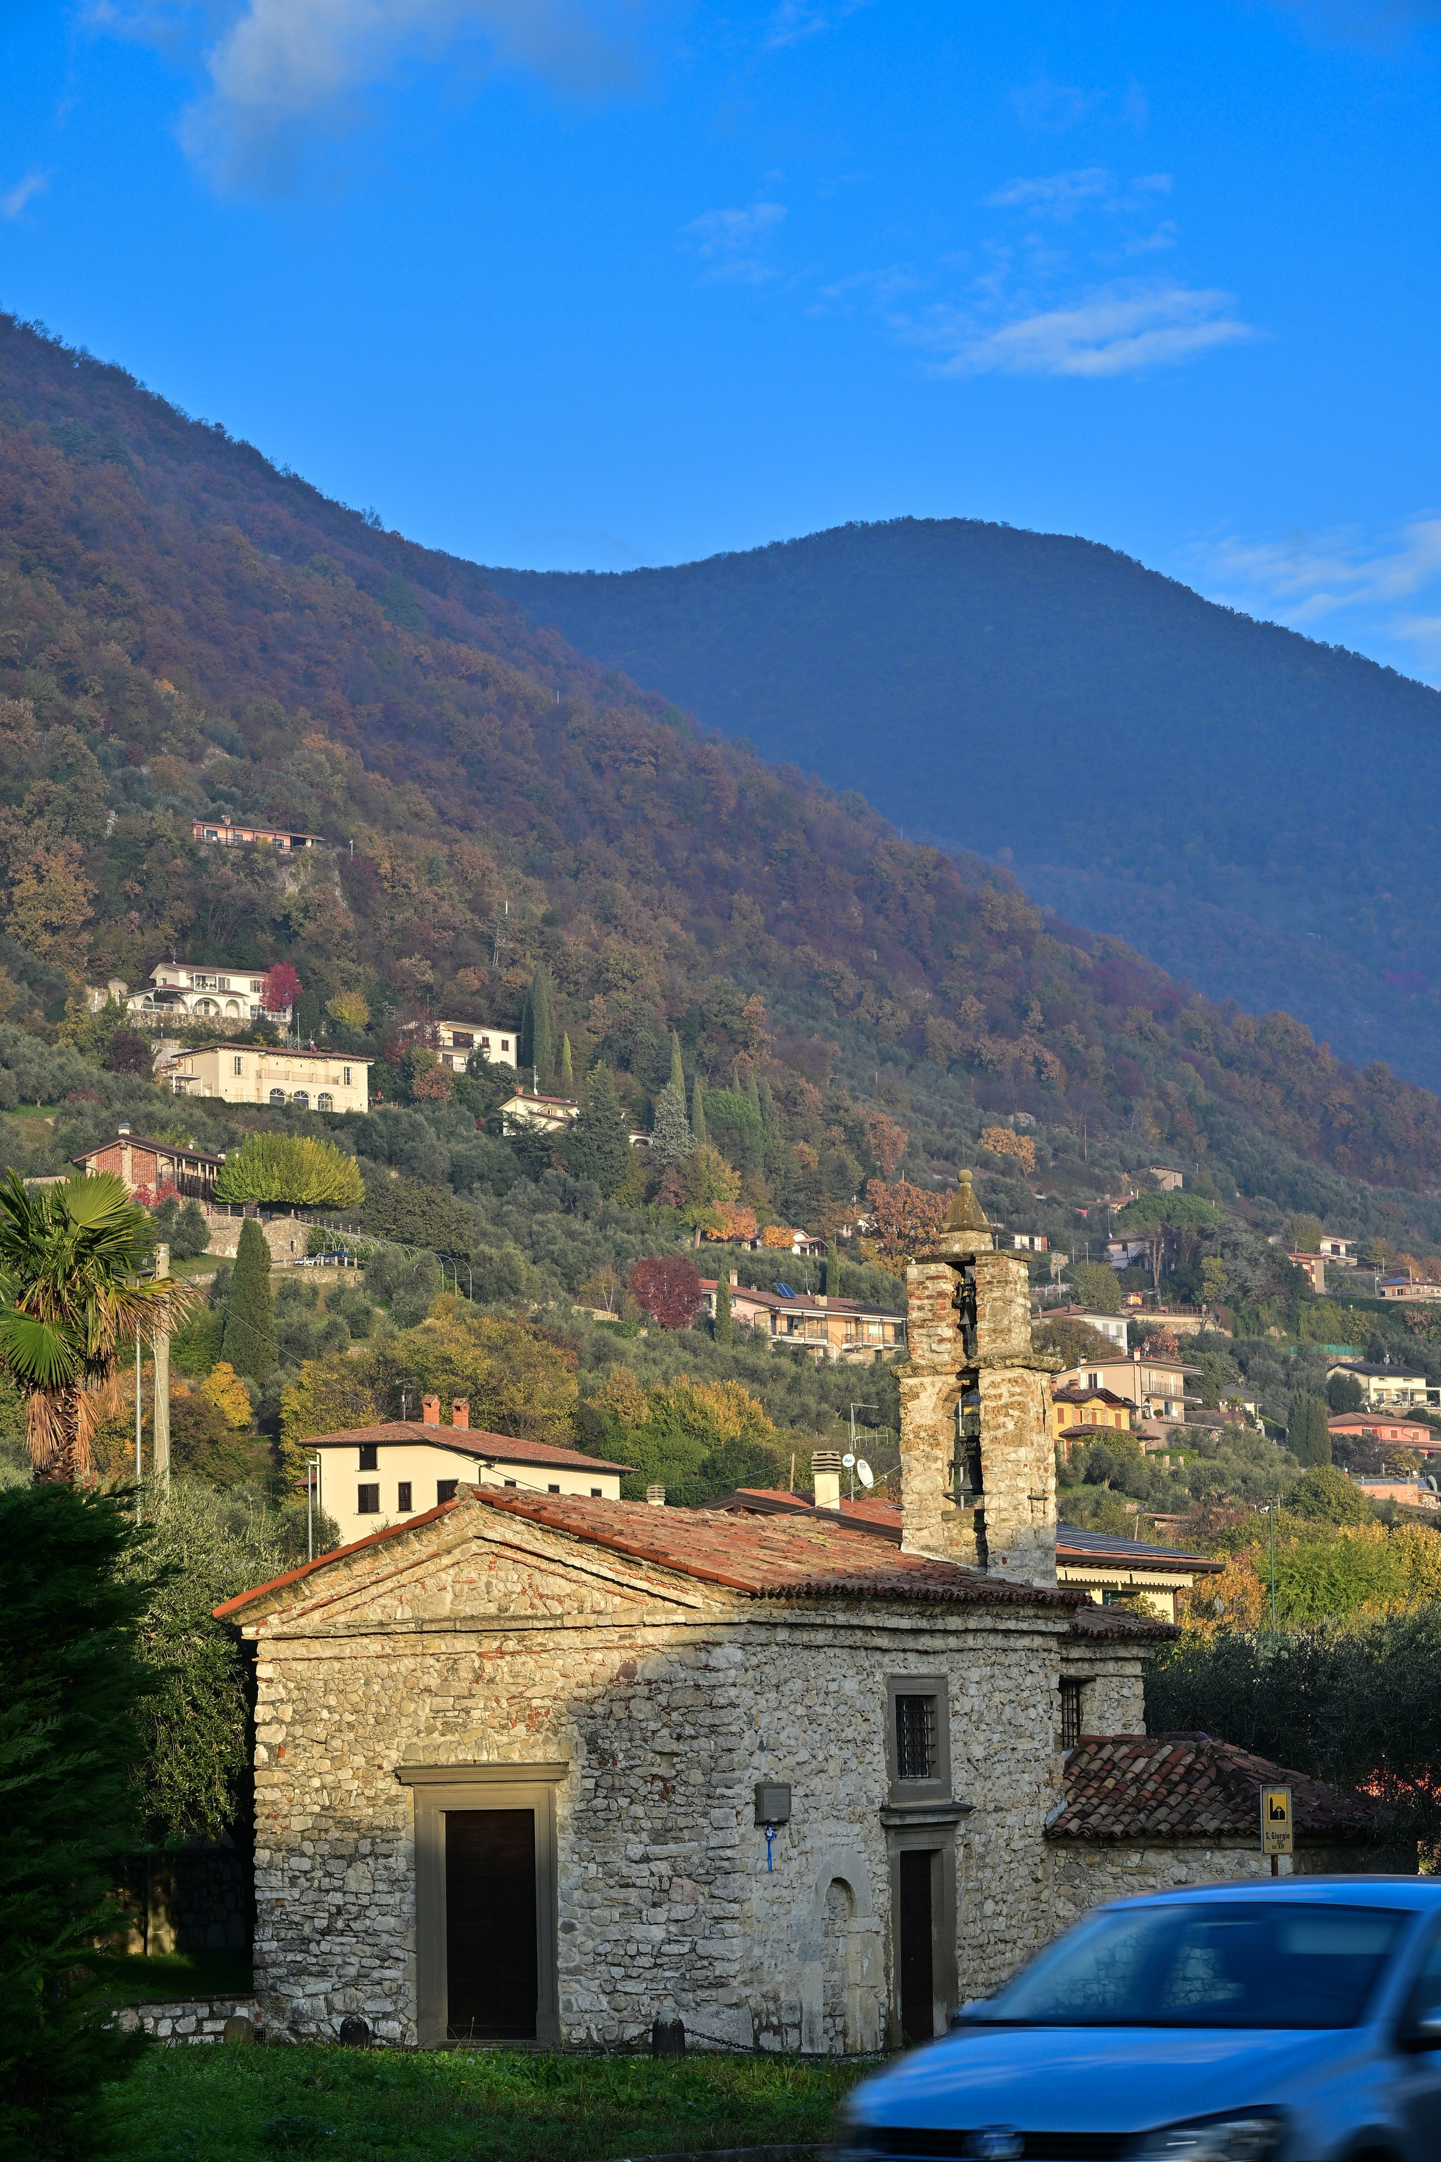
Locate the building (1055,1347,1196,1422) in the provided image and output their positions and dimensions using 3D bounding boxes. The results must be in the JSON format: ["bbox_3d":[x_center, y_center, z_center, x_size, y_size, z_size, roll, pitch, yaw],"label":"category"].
[{"bbox_3d":[43.510,33.380,477.000,11.500,7.400,11.000,-7,-11,35],"label":"building"}]

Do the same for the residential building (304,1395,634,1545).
[{"bbox_3d":[-14.120,22.760,250.000,11.000,9.600,15.000,-6,-10,29],"label":"residential building"}]

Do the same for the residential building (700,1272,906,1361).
[{"bbox_3d":[8.380,24.200,450.000,17.500,8.000,11.000,8,-12,-44],"label":"residential building"}]

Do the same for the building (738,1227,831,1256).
[{"bbox_3d":[8.960,22.980,620.000,11.500,4.800,8.000,-8,-11,37],"label":"building"}]

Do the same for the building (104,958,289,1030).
[{"bbox_3d":[-63.040,-10.470,540.000,17.500,8.200,10.500,5,-10,-33],"label":"building"}]

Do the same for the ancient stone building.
[{"bbox_3d":[1.340,5.720,49.860,10.380,9.550,9.490,-8,-11,37],"label":"ancient stone building"}]

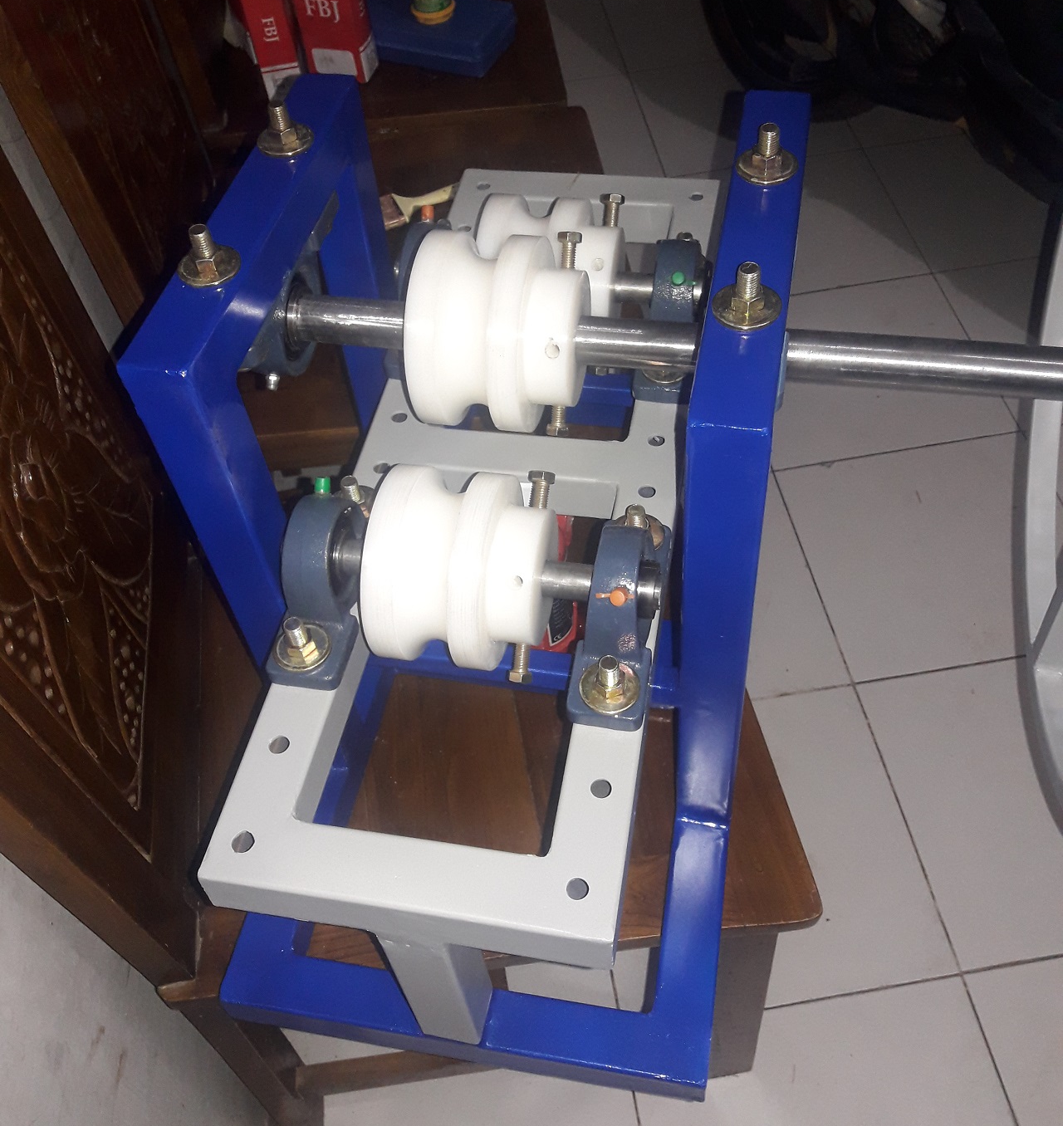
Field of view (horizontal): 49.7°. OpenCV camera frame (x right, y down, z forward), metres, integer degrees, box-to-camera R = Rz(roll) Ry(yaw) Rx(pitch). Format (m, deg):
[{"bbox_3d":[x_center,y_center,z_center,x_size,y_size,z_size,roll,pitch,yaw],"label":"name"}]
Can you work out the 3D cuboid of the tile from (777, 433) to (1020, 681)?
[{"bbox_3d":[0.513,-0.016,1.430,0.335,0.009,0.335,-9,53,-1],"label":"tile"}]

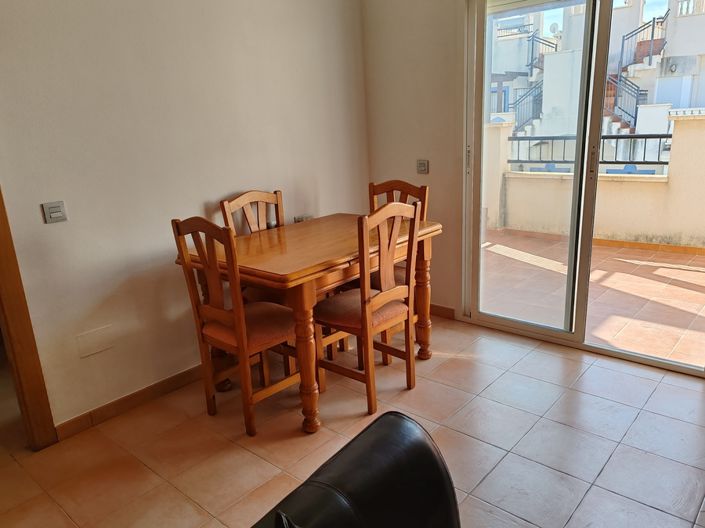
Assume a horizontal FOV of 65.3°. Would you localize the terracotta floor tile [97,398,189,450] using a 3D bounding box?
[{"bbox_3d":[-1.025,0.768,2.671,0.330,0.010,0.330,11,21,40],"label":"terracotta floor tile"}]

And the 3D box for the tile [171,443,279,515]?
[{"bbox_3d":[-0.521,0.866,2.241,0.330,0.010,0.330,11,21,40],"label":"tile"}]

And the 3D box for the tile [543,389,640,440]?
[{"bbox_3d":[1.116,0.702,2.557,0.330,0.010,0.330,11,21,40],"label":"tile"}]

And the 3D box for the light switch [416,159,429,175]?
[{"bbox_3d":[0.469,-0.640,3.642,0.082,0.086,0.017,11,21,40],"label":"light switch"}]

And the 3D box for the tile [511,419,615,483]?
[{"bbox_3d":[0.896,0.779,2.317,0.330,0.010,0.330,11,21,40],"label":"tile"}]

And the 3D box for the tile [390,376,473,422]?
[{"bbox_3d":[0.392,0.677,2.737,0.330,0.010,0.330,11,21,40],"label":"tile"}]

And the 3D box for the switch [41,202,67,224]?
[{"bbox_3d":[-1.284,-0.223,2.369,0.017,0.084,0.084,11,21,40],"label":"switch"}]

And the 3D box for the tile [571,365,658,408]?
[{"bbox_3d":[1.330,0.618,2.790,0.330,0.010,0.330,11,21,40],"label":"tile"}]

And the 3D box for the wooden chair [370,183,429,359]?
[{"bbox_3d":[0.167,0.034,3.196,0.425,0.985,0.425,9,20,36],"label":"wooden chair"}]

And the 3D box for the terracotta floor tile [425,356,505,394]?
[{"bbox_3d":[0.611,0.604,2.987,0.330,0.010,0.330,11,21,40],"label":"terracotta floor tile"}]

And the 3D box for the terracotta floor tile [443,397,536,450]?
[{"bbox_3d":[0.643,0.731,2.532,0.330,0.010,0.330,11,21,40],"label":"terracotta floor tile"}]

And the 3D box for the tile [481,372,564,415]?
[{"bbox_3d":[0.861,0.648,2.764,0.330,0.010,0.330,11,21,40],"label":"tile"}]

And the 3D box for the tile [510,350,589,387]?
[{"bbox_3d":[1.079,0.568,3.003,0.330,0.010,0.330,11,21,40],"label":"tile"}]

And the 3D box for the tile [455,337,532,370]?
[{"bbox_3d":[0.831,0.526,3.227,0.330,0.010,0.330,11,21,40],"label":"tile"}]

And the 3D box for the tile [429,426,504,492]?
[{"bbox_3d":[0.423,0.808,2.291,0.330,0.010,0.330,11,21,40],"label":"tile"}]

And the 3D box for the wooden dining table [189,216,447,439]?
[{"bbox_3d":[-0.161,0.235,2.963,0.789,0.763,1.199,11,21,40],"label":"wooden dining table"}]

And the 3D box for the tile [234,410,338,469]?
[{"bbox_3d":[-0.295,0.787,2.472,0.330,0.010,0.330,11,21,40],"label":"tile"}]

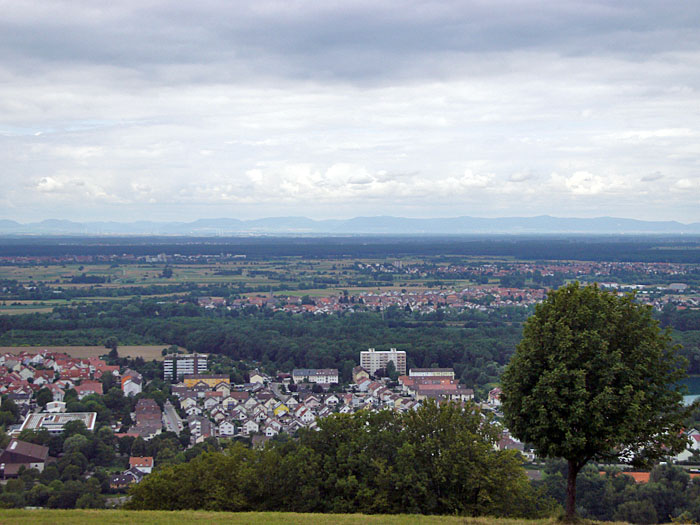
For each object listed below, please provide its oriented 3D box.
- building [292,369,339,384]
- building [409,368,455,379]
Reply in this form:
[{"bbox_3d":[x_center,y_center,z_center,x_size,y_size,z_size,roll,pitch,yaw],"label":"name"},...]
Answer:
[{"bbox_3d":[-32.186,107.629,1392.279,42.000,13.600,12.000,0,1,-3],"label":"building"},{"bbox_3d":[79.281,108.060,1424.301,42.500,11.300,12.000,0,1,-3],"label":"building"}]

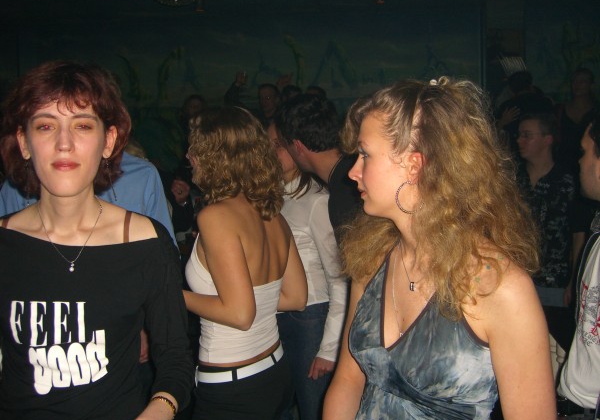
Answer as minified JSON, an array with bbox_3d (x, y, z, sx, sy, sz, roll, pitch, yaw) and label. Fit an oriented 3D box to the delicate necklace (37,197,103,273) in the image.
[{"bbox_3d":[-0.411,0.034,1.190,0.118,0.150,0.120,-2,4,-18],"label":"delicate necklace"}]

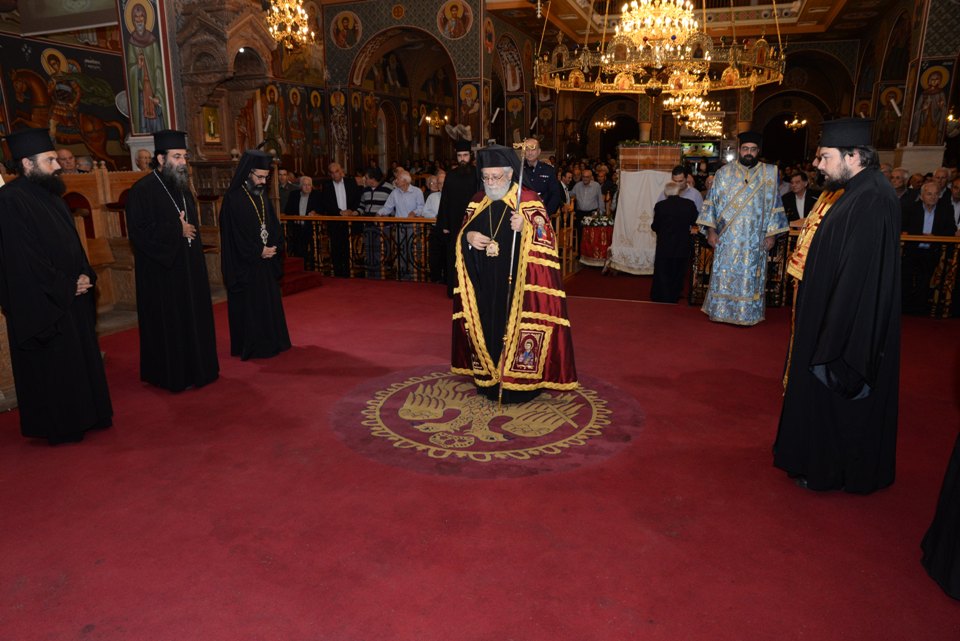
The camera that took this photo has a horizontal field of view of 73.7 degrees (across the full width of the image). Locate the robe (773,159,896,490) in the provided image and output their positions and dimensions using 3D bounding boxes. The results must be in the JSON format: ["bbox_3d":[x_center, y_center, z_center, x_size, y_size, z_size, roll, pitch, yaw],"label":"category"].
[{"bbox_3d":[1.812,0.047,3.316,0.520,1.600,0.620,6,15,21],"label":"robe"}]

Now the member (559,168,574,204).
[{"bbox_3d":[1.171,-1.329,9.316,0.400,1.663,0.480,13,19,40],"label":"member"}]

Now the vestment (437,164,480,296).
[{"bbox_3d":[-0.221,-1.125,7.999,0.680,1.624,0.450,1,15,3],"label":"vestment"}]

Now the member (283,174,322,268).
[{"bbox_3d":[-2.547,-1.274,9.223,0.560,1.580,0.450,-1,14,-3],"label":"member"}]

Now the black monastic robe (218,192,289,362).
[{"bbox_3d":[-1.907,-0.418,5.468,0.480,1.430,0.580,7,16,25],"label":"black monastic robe"}]

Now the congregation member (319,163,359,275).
[{"bbox_3d":[-1.955,-1.304,8.957,0.580,1.770,0.450,0,14,-2],"label":"congregation member"}]

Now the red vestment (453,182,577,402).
[{"bbox_3d":[0.237,-0.224,4.654,0.870,1.529,0.570,6,16,20],"label":"red vestment"}]

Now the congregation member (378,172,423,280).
[{"bbox_3d":[-1.087,-1.289,9.169,0.620,1.645,0.480,6,16,22],"label":"congregation member"}]

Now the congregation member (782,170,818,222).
[{"bbox_3d":[3.755,-0.912,7.697,0.550,1.690,0.450,9,17,29],"label":"congregation member"}]

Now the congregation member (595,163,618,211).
[{"bbox_3d":[2.070,-1.663,10.517,0.520,1.730,0.360,3,15,12],"label":"congregation member"}]

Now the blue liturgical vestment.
[{"bbox_3d":[2.690,-0.818,6.604,0.840,1.600,0.480,5,15,20],"label":"blue liturgical vestment"}]

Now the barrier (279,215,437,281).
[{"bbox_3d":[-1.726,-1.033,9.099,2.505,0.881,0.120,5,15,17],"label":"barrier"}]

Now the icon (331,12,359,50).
[{"bbox_3d":[-3.094,-6.709,14.786,0.870,0.870,0.050,5,15,18],"label":"icon"}]

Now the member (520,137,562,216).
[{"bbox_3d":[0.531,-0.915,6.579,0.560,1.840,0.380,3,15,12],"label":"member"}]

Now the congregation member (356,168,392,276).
[{"bbox_3d":[-1.445,-1.237,8.819,0.540,1.710,0.450,5,15,19],"label":"congregation member"}]

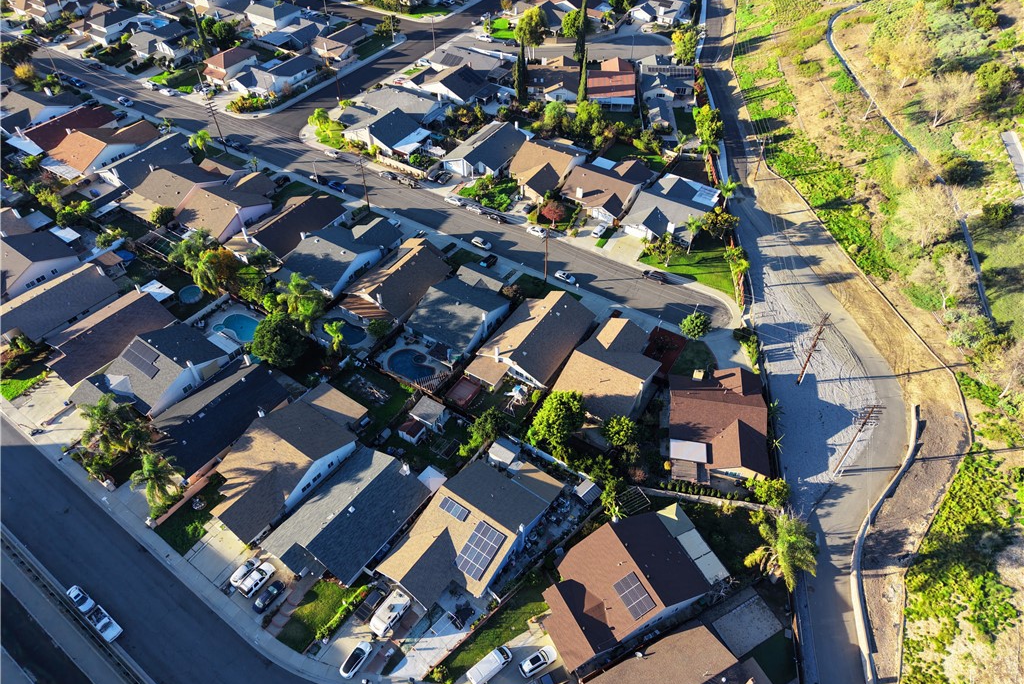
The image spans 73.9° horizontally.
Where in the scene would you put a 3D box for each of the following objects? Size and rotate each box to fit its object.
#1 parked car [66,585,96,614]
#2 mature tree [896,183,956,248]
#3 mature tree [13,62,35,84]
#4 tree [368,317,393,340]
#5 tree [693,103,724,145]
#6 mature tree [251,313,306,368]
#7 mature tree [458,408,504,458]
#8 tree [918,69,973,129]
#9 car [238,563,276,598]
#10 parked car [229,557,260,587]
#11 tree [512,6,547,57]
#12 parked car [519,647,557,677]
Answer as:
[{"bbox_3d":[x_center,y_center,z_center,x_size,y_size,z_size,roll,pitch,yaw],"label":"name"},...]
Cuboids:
[{"bbox_3d":[-59.958,35.708,94.635,4.500,1.450,1.800,26,50,25],"label":"parked car"},{"bbox_3d":[82.020,-24.140,135.140,10.700,13.000,10.700,0,44,0],"label":"mature tree"},{"bbox_3d":[-121.700,-67.000,169.500,5.000,5.200,5.000,-1,43,0],"label":"mature tree"},{"bbox_3d":[-24.060,-2.220,124.670,4.500,4.400,4.500,0,44,0],"label":"tree"},{"bbox_3d":[48.900,-53.800,168.800,7.400,9.600,7.400,-1,43,0],"label":"tree"},{"bbox_3d":[-40.310,0.280,118.140,9.600,10.000,9.600,0,44,0],"label":"mature tree"},{"bbox_3d":[-4.880,14.387,107.530,6.700,7.600,6.400,-1,46,0],"label":"mature tree"},{"bbox_3d":[104.000,-57.800,163.000,11.200,13.000,11.200,-1,43,0],"label":"tree"},{"bbox_3d":[-35.150,32.940,94.120,1.950,1.800,4.850,26,50,26],"label":"car"},{"bbox_3d":[-36.310,31.240,92.660,1.800,1.580,4.400,27,51,25],"label":"parked car"},{"bbox_3d":[5.913,-98.765,218.127,9.500,17.000,9.500,-1,44,0],"label":"tree"},{"bbox_3d":[3.217,40.375,86.090,4.800,1.670,1.900,-25,49,-23],"label":"parked car"}]

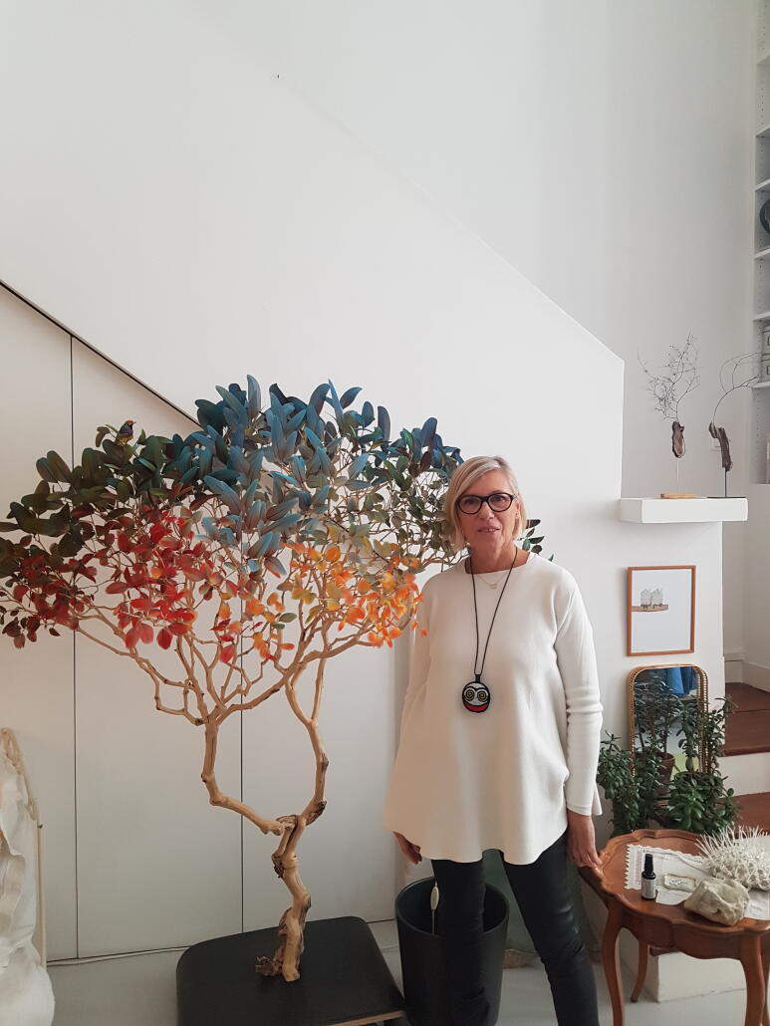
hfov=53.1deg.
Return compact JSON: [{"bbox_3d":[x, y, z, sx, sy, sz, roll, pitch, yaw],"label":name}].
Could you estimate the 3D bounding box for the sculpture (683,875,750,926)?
[{"bbox_3d":[0.815,0.939,1.904,0.155,0.070,0.130,0,1,22],"label":"sculpture"}]

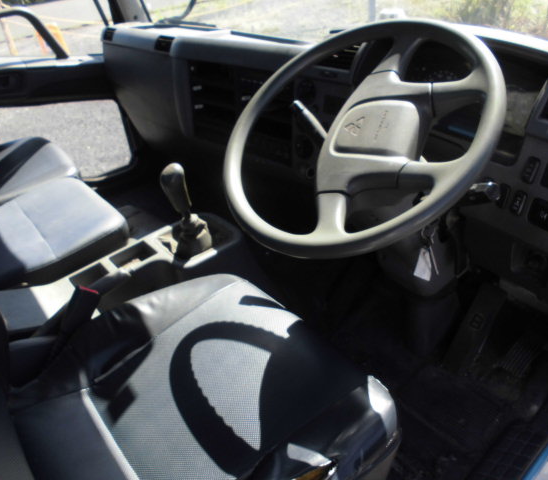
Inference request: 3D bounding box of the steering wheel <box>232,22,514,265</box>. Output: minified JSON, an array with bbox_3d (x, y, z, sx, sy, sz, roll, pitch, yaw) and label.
[{"bbox_3d":[0.122,-0.152,0.732,0.426,0.100,0.426,-51,49,-5],"label":"steering wheel"}]

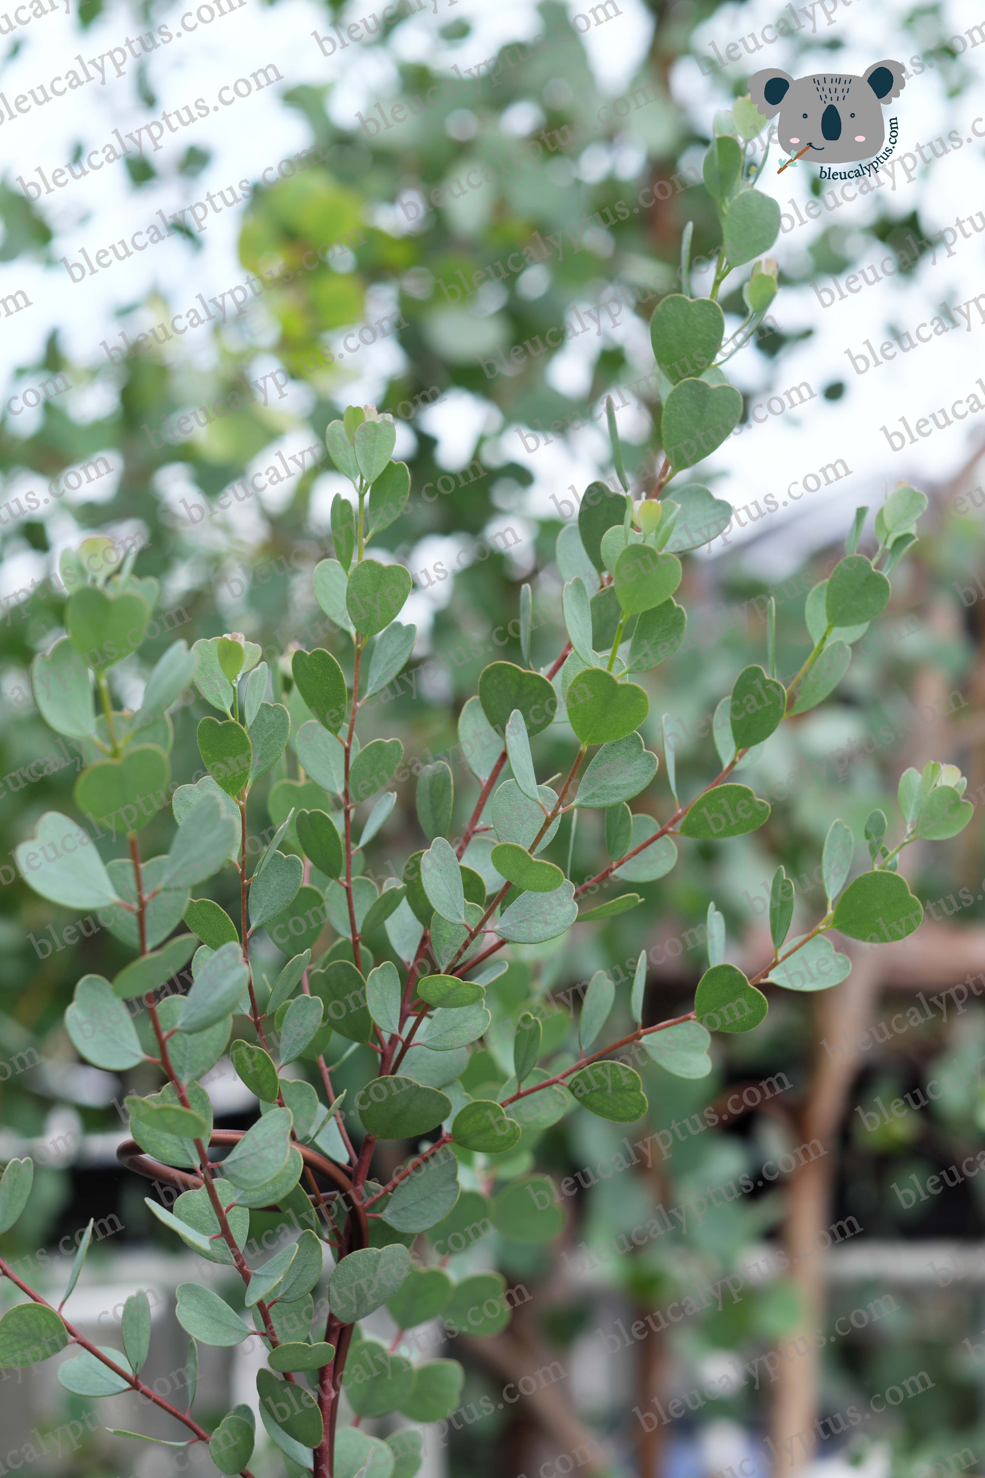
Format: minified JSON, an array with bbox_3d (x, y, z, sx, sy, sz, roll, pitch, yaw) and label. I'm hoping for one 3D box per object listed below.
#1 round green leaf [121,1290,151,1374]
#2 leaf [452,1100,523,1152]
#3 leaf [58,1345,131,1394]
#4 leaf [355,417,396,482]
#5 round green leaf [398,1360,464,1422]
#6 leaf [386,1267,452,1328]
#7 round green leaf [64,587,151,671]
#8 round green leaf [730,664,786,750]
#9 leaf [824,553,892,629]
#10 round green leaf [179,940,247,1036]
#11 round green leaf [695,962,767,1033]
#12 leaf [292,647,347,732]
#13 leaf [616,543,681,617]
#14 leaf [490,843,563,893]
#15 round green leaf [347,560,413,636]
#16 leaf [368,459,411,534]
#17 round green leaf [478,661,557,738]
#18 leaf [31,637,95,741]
[{"bbox_3d":[-0.118,0.197,1.145,0.004,0.028,0.022,6,-7,-31],"label":"round green leaf"},{"bbox_3d":[-0.002,0.124,1.100,0.024,0.019,0.004,-22,20,25],"label":"leaf"},{"bbox_3d":[-0.133,0.210,1.150,0.025,0.004,0.022,21,40,18],"label":"leaf"},{"bbox_3d":[-0.035,-0.086,1.020,0.013,0.019,0.004,6,0,-17],"label":"leaf"},{"bbox_3d":[-0.023,0.233,1.230,0.027,0.024,0.004,-9,22,18],"label":"round green leaf"},{"bbox_3d":[-0.023,0.175,1.080,0.021,0.021,0.004,27,0,3],"label":"leaf"},{"bbox_3d":[-0.116,-0.034,1.040,0.025,0.028,0.004,0,28,0],"label":"round green leaf"},{"bbox_3d":[0.084,-0.010,1.100,0.020,0.028,0.004,28,18,31],"label":"round green leaf"},{"bbox_3d":[0.124,-0.050,1.170,0.022,0.027,0.004,32,24,-13],"label":"leaf"},{"bbox_3d":[-0.078,0.069,0.960,0.005,0.030,0.022,38,0,-42],"label":"round green leaf"},{"bbox_3d":[0.076,0.083,1.100,0.025,0.022,0.004,-32,0,30],"label":"round green leaf"},{"bbox_3d":[-0.058,-0.016,1.150,0.023,0.029,0.004,-8,16,38],"label":"leaf"},{"bbox_3d":[0.052,-0.053,1.150,0.024,0.027,0.004,22,26,-12],"label":"leaf"},{"bbox_3d":[0.011,0.043,1.140,0.027,0.004,0.027,23,-30,0],"label":"leaf"},{"bbox_3d":[-0.036,-0.045,1.110,0.022,0.027,0.004,11,25,5],"label":"round green leaf"},{"bbox_3d":[-0.033,-0.078,1.115,0.018,0.027,0.004,4,25,-37],"label":"leaf"},{"bbox_3d":[0.007,-0.011,1.020,0.023,0.024,0.004,14,0,0],"label":"round green leaf"},{"bbox_3d":[-0.117,-0.013,0.950,0.021,0.029,0.005,-26,0,-34],"label":"leaf"}]

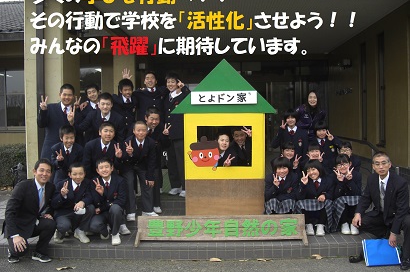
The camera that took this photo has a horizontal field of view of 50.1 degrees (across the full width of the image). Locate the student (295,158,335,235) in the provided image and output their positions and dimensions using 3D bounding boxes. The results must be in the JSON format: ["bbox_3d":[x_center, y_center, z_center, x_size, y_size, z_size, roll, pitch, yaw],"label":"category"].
[{"bbox_3d":[1.204,0.669,4.820,0.460,0.830,0.580,0,2,12],"label":"student"}]

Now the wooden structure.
[{"bbox_3d":[0.220,0.148,4.950,1.160,2.011,0.200,0,5,2],"label":"wooden structure"}]

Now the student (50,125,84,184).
[{"bbox_3d":[-1.634,0.501,5.250,0.440,1.278,0.600,-1,5,-11],"label":"student"}]

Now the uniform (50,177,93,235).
[{"bbox_3d":[-1.496,0.796,4.950,0.480,0.630,0.540,-2,4,-9],"label":"uniform"}]

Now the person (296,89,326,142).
[{"bbox_3d":[1.457,0.158,6.000,0.500,1.554,0.500,0,5,7],"label":"person"}]

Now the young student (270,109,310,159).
[{"bbox_3d":[1.083,0.370,5.620,0.460,1.442,0.500,0,5,3],"label":"young student"}]

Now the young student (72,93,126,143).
[{"bbox_3d":[-1.296,0.278,5.600,0.620,1.658,0.500,-1,5,-9],"label":"young student"}]

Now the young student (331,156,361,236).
[{"bbox_3d":[1.597,0.660,4.950,0.380,0.870,0.540,-1,4,7],"label":"young student"}]

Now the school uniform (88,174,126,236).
[{"bbox_3d":[-1.090,0.765,4.900,0.420,0.690,0.540,-1,4,-5],"label":"school uniform"}]

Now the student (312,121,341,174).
[{"bbox_3d":[1.539,0.446,5.600,0.460,1.289,0.500,0,5,9],"label":"student"}]

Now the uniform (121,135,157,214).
[{"bbox_3d":[-0.816,0.491,5.380,0.460,1.050,0.420,-1,2,-9],"label":"uniform"}]

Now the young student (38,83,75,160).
[{"bbox_3d":[-1.795,0.236,5.300,0.560,1.720,0.400,-1,2,-16],"label":"young student"}]

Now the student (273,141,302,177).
[{"bbox_3d":[1.063,0.528,5.650,0.420,0.930,0.520,-1,3,0],"label":"student"}]

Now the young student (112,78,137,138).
[{"bbox_3d":[-1.070,0.007,5.900,0.480,1.570,0.360,-2,4,-9],"label":"young student"}]

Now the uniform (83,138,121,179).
[{"bbox_3d":[-1.164,0.269,4.980,0.500,0.580,0.400,-1,2,-14],"label":"uniform"}]

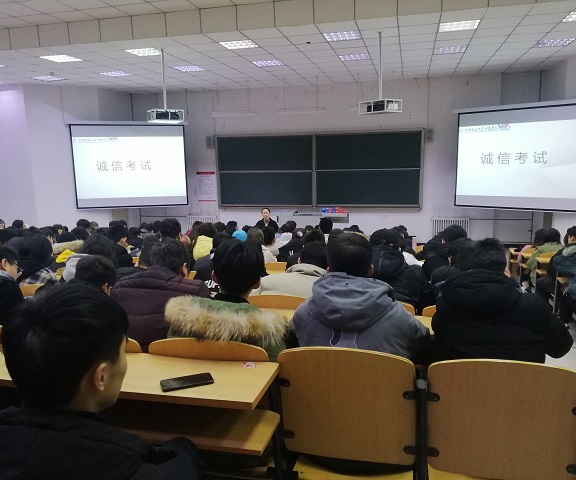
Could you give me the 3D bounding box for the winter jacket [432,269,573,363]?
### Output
[{"bbox_3d":[0.771,0.411,1.810,0.500,0.675,0.500,1,10,14],"label":"winter jacket"}]

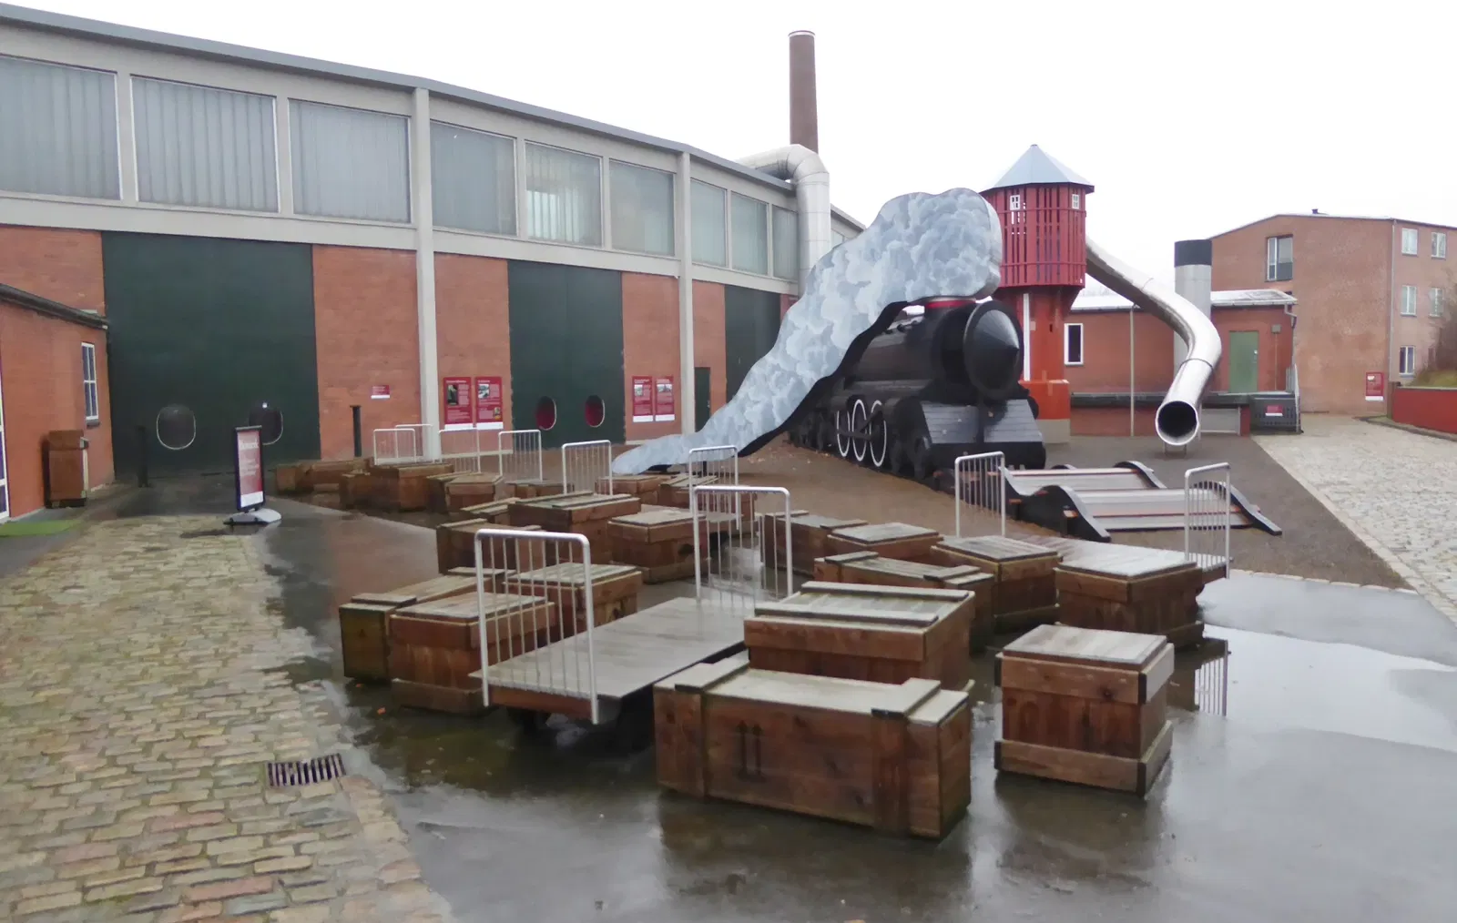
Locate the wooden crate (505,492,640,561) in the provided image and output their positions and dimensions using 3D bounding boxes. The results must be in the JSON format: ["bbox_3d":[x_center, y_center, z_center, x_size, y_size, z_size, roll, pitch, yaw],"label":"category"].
[{"bbox_3d":[-1.412,0.649,9.736,0.847,0.608,0.839,2,5,39],"label":"wooden crate"}]

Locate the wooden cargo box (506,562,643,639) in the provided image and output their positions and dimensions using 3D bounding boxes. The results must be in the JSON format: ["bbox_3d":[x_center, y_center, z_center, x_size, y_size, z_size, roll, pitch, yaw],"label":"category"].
[{"bbox_3d":[-0.934,0.923,6.411,0.573,0.493,0.629,1,4,29],"label":"wooden cargo box"}]

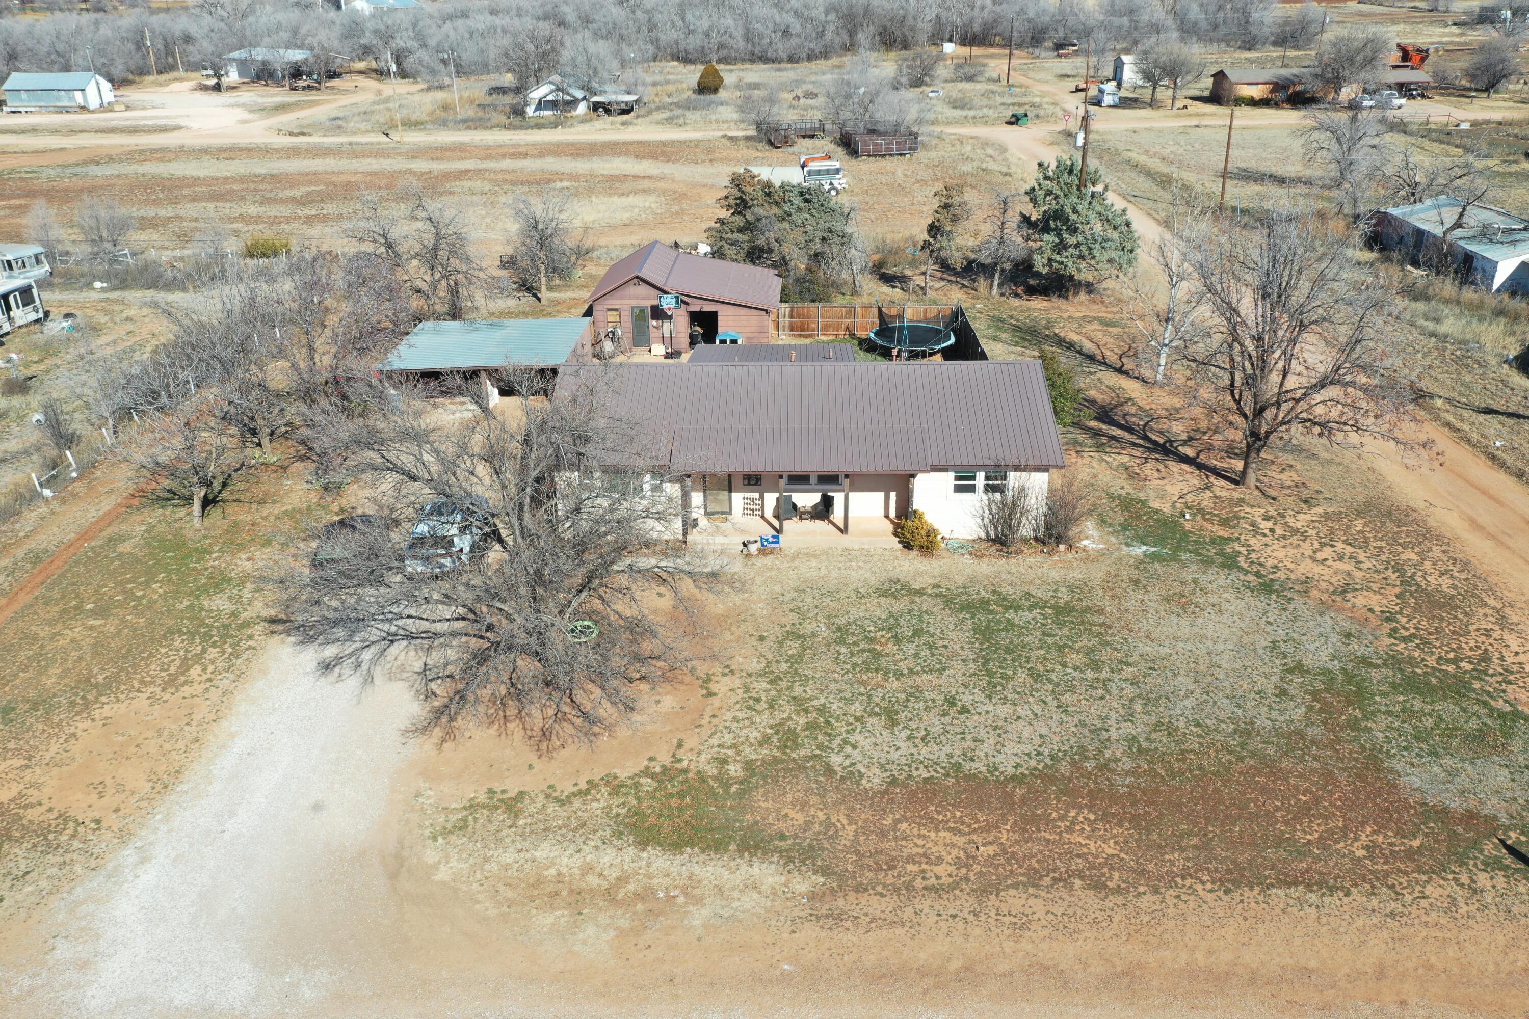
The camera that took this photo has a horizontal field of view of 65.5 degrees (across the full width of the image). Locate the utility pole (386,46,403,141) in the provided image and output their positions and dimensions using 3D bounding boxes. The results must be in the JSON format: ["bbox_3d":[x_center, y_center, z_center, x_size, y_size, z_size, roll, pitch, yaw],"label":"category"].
[{"bbox_3d":[-40.539,-45.722,130.959,0.800,9.487,0.600,-1,25,0],"label":"utility pole"}]

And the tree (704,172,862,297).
[{"bbox_3d":[1.100,-15.763,68.049,8.700,6.599,7.600,-1,25,0],"label":"tree"}]

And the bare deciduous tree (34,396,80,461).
[{"bbox_3d":[-27.665,-3.311,46.570,1.600,2.391,1.600,-16,28,-29],"label":"bare deciduous tree"}]

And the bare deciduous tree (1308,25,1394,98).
[{"bbox_3d":[69.388,-52.561,140.886,9.600,8.600,8.800,-1,25,0],"label":"bare deciduous tree"}]

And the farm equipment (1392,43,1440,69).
[{"bbox_3d":[103.234,-71.176,187.273,7.000,3.968,4.200,-1,25,0],"label":"farm equipment"}]

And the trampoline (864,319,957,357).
[{"bbox_3d":[7.166,-7.958,57.660,4.170,0.950,4.170,-1,25,0],"label":"trampoline"}]

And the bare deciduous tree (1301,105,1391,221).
[{"bbox_3d":[40.250,-23.950,82.420,4.900,7.600,4.800,11,28,23],"label":"bare deciduous tree"}]

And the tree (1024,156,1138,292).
[{"bbox_3d":[18.164,-16.607,68.363,6.400,7.201,6.200,5,25,14],"label":"tree"}]

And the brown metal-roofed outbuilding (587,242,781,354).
[{"bbox_3d":[-3.823,-11.021,60.917,9.183,4.002,7.438,0,25,2],"label":"brown metal-roofed outbuilding"}]

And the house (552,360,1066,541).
[{"bbox_3d":[1.342,-3.078,42.897,16.798,4.669,10.657,0,25,2],"label":"house"}]

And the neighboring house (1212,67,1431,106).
[{"bbox_3d":[67.404,-51.726,144.903,22.500,3.750,8.200,-2,25,-3],"label":"neighboring house"}]

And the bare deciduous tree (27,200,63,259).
[{"bbox_3d":[-48.003,-18.352,78.473,2.500,4.077,2.500,-1,25,0],"label":"bare deciduous tree"}]

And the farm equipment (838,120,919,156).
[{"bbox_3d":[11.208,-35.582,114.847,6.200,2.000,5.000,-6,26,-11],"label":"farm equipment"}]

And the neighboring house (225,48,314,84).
[{"bbox_3d":[-88.632,-78.961,211.745,13.800,4.800,9.000,9,26,20],"label":"neighboring house"}]

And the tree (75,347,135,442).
[{"bbox_3d":[-26.425,-4.677,47.780,2.250,3.838,2.250,-14,28,-27],"label":"tree"}]

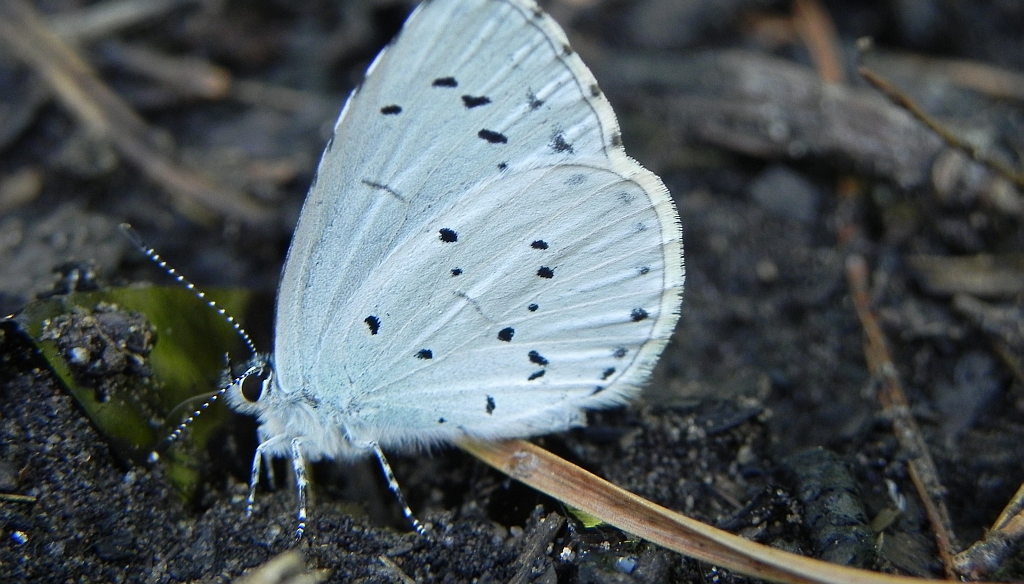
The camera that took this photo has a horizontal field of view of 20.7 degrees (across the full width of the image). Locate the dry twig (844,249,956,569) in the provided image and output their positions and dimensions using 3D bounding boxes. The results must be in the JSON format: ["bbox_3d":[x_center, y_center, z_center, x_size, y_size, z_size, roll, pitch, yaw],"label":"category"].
[{"bbox_3d":[0.014,0.004,0.103,0.002,0.001,0.025,0,25,-1],"label":"dry twig"}]

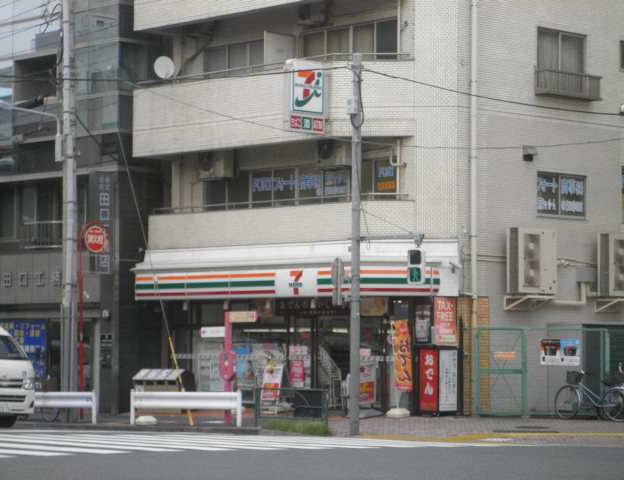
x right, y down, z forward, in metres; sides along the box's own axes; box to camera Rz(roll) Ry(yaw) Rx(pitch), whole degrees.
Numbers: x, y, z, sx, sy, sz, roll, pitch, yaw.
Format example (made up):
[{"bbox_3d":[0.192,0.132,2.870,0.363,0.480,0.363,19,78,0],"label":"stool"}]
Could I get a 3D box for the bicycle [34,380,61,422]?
[{"bbox_3d":[-6.430,3.699,46.794,0.560,1.060,1.750,3,-4,-42],"label":"bicycle"}]

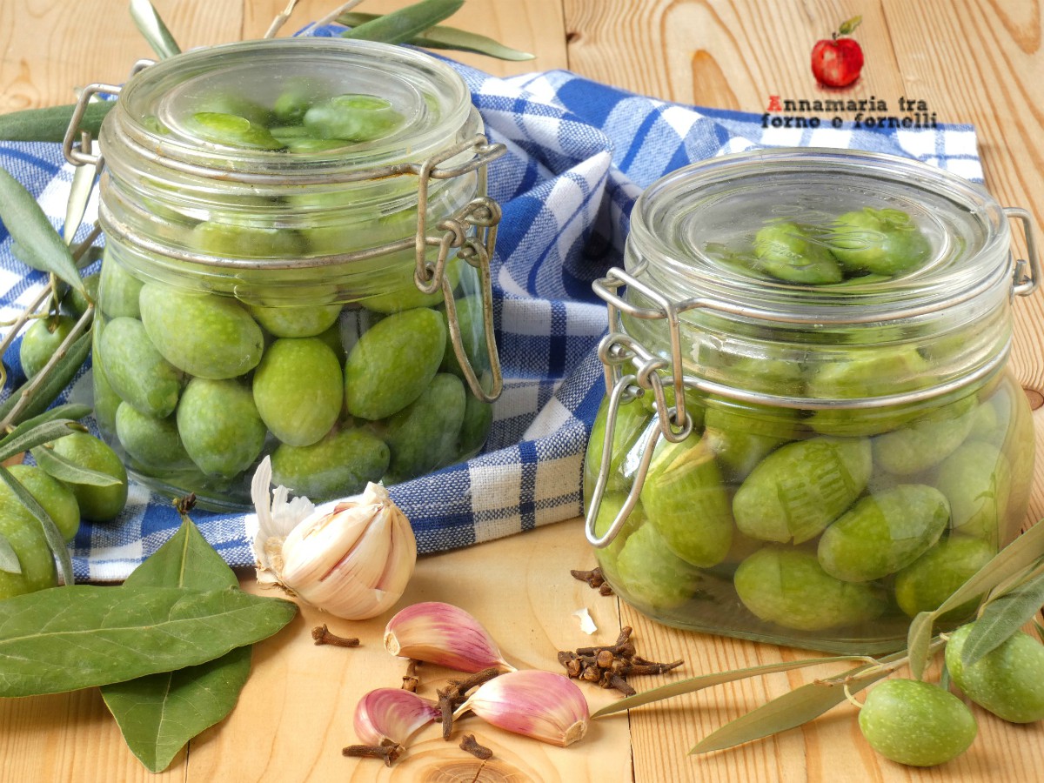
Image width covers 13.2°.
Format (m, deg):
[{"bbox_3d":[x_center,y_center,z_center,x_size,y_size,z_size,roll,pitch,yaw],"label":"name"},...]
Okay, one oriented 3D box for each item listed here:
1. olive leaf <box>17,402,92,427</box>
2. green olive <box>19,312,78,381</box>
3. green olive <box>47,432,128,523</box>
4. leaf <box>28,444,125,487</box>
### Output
[{"bbox_3d":[-0.125,0.006,1.209,0.027,0.005,0.009,-20,33,-34],"label":"olive leaf"},{"bbox_3d":[-0.133,-0.012,1.271,0.019,0.021,0.024,1,27,1],"label":"green olive"},{"bbox_3d":[-0.116,0.023,1.203,0.021,0.021,0.027,-8,28,-15],"label":"green olive"},{"bbox_3d":[-0.119,0.019,1.199,0.031,0.005,0.006,24,53,7],"label":"leaf"}]

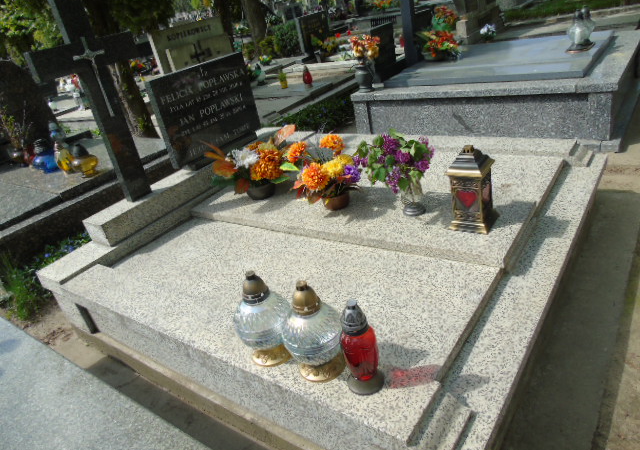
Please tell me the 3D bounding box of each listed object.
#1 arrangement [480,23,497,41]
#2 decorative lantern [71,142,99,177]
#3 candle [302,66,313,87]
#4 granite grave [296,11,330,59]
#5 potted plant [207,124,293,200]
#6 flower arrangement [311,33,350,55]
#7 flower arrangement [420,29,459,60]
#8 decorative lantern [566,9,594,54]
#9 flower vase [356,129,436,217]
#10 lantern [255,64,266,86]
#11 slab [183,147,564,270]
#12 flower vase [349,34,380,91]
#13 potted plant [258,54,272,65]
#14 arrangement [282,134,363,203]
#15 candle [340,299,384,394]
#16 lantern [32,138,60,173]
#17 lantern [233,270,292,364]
[{"bbox_3d":[1.763,-2.000,4.842,0.187,0.207,0.187,-1,28,20],"label":"arrangement"},{"bbox_3d":[-1.712,-0.470,3.317,0.179,0.216,0.179,-24,29,-23],"label":"decorative lantern"},{"bbox_3d":[-0.141,-1.686,5.250,0.108,0.223,0.108,-11,26,2],"label":"candle"},{"bbox_3d":[-0.100,-2.936,7.100,0.090,0.580,0.600,9,33,36],"label":"granite grave"},{"bbox_3d":[-0.372,-0.313,2.450,0.457,0.303,0.335,-15,26,-6],"label":"potted plant"},{"bbox_3d":[0.153,-2.636,6.750,0.350,0.280,0.530,9,33,36],"label":"flower arrangement"},{"bbox_3d":[1.111,-1.692,4.363,0.378,0.231,0.315,-4,27,16],"label":"flower arrangement"},{"bbox_3d":[1.998,-1.504,3.569,0.178,0.284,0.178,9,33,36],"label":"decorative lantern"},{"bbox_3d":[0.327,-0.211,1.922,0.327,0.339,0.295,-6,27,12],"label":"flower vase"},{"bbox_3d":[-0.700,-1.735,5.324,0.140,0.220,0.140,-12,26,0],"label":"lantern"},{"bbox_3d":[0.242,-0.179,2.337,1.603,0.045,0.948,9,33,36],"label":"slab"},{"bbox_3d":[0.385,-1.385,3.951,0.260,0.445,0.250,-12,26,0],"label":"flower vase"},{"bbox_3d":[-0.933,-2.828,7.899,0.222,0.164,0.222,-13,26,-2],"label":"potted plant"},{"bbox_3d":[0.007,-0.251,2.092,0.351,0.300,0.290,-12,26,0],"label":"arrangement"},{"bbox_3d":[0.097,0.308,1.177,0.093,0.275,0.093,-12,26,0],"label":"candle"},{"bbox_3d":[-2.065,-0.521,3.470,0.190,0.225,0.190,-12,26,0],"label":"lantern"},{"bbox_3d":[-0.166,0.264,1.320,0.174,0.298,0.174,-17,27,-10],"label":"lantern"}]

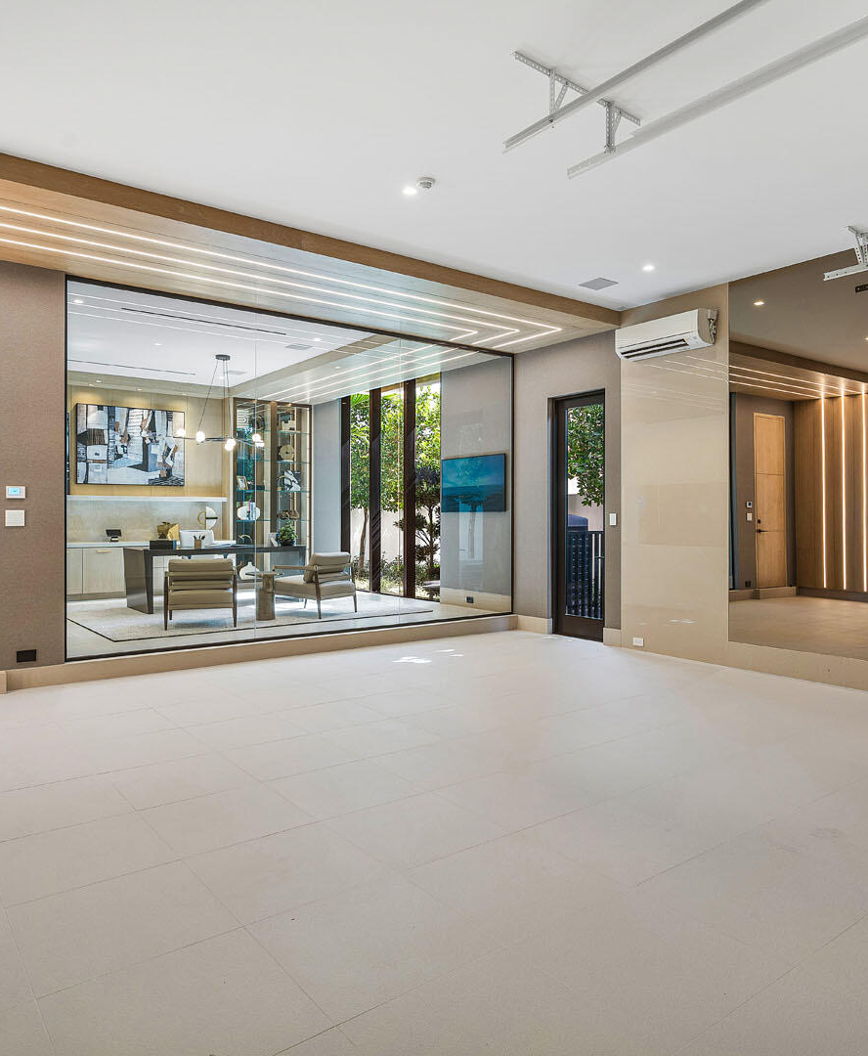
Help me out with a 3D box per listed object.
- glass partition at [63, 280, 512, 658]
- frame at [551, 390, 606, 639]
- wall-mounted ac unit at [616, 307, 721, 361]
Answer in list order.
[{"bbox_3d":[-0.990,-0.485,7.417,4.891,3.080,0.090,0,1,-37],"label":"glass partition"},{"bbox_3d":[1.613,-0.122,8.171,0.130,2.653,0.772,0,1,-37],"label":"frame"},{"bbox_3d":[2.134,-1.782,6.959,0.230,0.305,0.895,0,1,-37],"label":"wall-mounted ac unit"}]

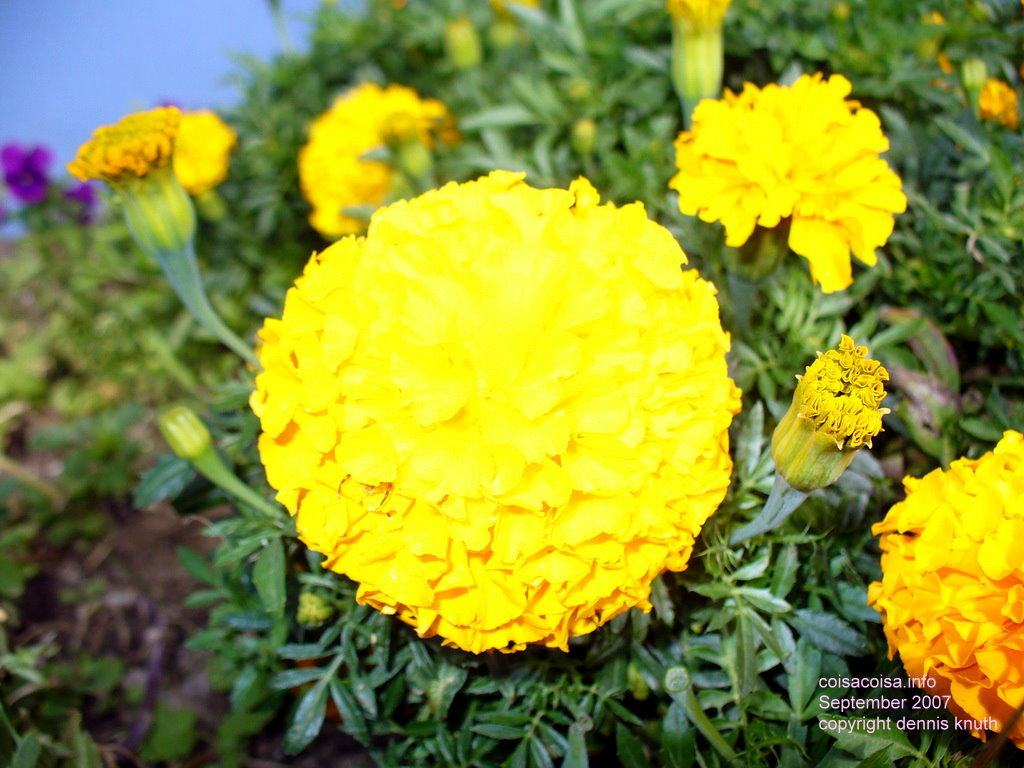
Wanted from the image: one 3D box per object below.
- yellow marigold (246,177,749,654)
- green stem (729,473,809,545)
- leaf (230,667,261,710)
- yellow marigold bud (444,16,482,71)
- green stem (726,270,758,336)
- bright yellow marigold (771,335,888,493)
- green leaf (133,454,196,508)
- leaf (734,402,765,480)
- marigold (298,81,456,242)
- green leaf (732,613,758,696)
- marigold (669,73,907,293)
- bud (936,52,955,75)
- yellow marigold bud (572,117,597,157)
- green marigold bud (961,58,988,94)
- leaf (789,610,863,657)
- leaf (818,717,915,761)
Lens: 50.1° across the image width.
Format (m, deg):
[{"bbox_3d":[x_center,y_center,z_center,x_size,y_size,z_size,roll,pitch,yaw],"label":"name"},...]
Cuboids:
[{"bbox_3d":[-0.003,0.005,0.205,0.090,0.060,0.088,0,71,0],"label":"yellow marigold"},{"bbox_3d":[0.053,0.026,0.225,0.008,0.023,0.008,54,31,14],"label":"green stem"},{"bbox_3d":[-0.072,0.082,0.295,0.008,0.004,0.014,13,54,9],"label":"leaf"},{"bbox_3d":[-0.024,-0.168,0.540,0.018,0.028,0.018,-3,28,0],"label":"yellow marigold bud"},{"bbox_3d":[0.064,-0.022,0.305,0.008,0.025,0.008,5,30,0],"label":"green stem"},{"bbox_3d":[0.080,0.007,0.275,0.022,0.034,0.022,6,39,-5],"label":"bright yellow marigold"},{"bbox_3d":[-0.095,0.027,0.300,0.010,0.004,0.021,41,61,13],"label":"green leaf"},{"bbox_3d":[0.063,0.015,0.285,0.006,0.004,0.023,8,63,12],"label":"leaf"},{"bbox_3d":[-0.054,-0.088,0.430,0.060,0.042,0.060,0,60,13],"label":"marigold"},{"bbox_3d":[0.061,0.070,0.285,0.007,0.005,0.024,0,64,0],"label":"green leaf"},{"bbox_3d":[0.074,-0.053,0.295,0.064,0.045,0.060,0,52,-7],"label":"marigold"},{"bbox_3d":[0.269,-0.199,0.680,0.011,0.014,0.011,0,35,0],"label":"bud"},{"bbox_3d":[0.034,-0.117,0.520,0.012,0.018,0.012,0,35,0],"label":"yellow marigold bud"},{"bbox_3d":[0.203,-0.135,0.480,0.011,0.016,0.011,-7,26,3],"label":"green marigold bud"},{"bbox_3d":[0.086,0.068,0.300,0.023,0.005,0.009,26,63,14],"label":"leaf"},{"bbox_3d":[0.094,0.094,0.290,0.026,0.005,0.011,15,56,17],"label":"leaf"}]

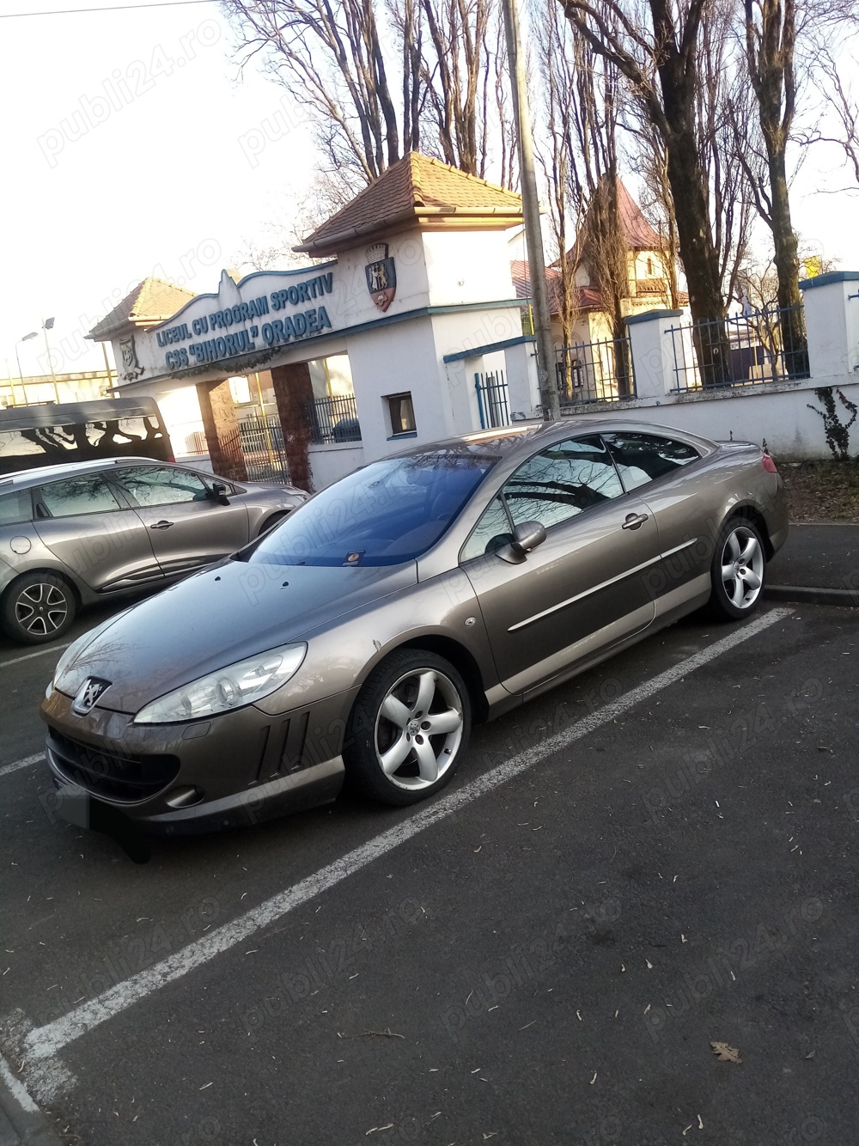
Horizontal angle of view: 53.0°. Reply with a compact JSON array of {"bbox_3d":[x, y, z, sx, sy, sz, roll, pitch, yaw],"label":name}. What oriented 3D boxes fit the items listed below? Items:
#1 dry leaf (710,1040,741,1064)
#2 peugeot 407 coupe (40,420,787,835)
[{"bbox_3d":[0.714,1.156,2.073,0.063,0.018,0.090,-15,13,-29],"label":"dry leaf"},{"bbox_3d":[0.290,-0.061,5.060,4.815,1.400,1.890,-19,14,-40],"label":"peugeot 407 coupe"}]

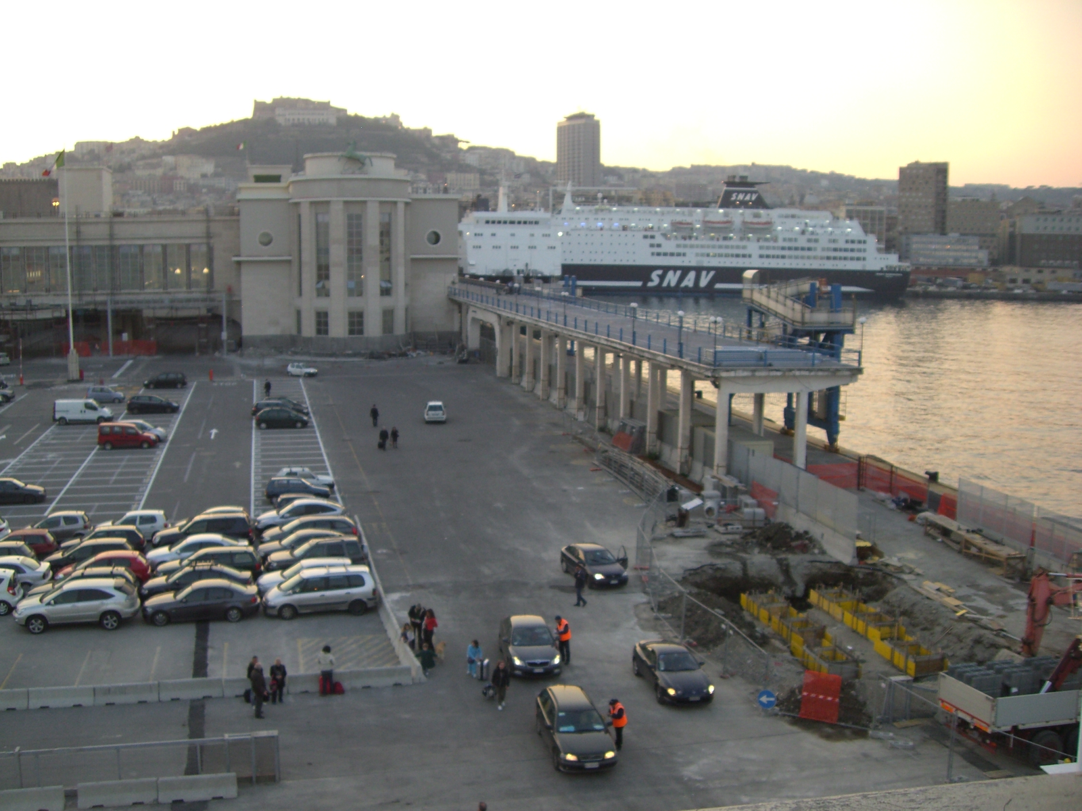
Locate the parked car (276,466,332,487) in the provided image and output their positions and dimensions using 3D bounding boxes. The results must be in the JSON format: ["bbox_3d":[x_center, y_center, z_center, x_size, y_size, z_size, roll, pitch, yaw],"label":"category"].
[{"bbox_3d":[-13.910,4.333,69.264,3.600,1.400,1.580,-2,8,-15],"label":"parked car"}]

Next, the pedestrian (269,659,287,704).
[{"bbox_3d":[-8.665,9.022,39.071,0.520,1.600,0.360,0,8,-6],"label":"pedestrian"}]

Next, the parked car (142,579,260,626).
[{"bbox_3d":[-13.415,7.703,47.063,4.520,1.430,1.810,-1,8,-10],"label":"parked car"}]

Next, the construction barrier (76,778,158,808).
[{"bbox_3d":[-11.187,10.257,31.461,2.000,0.590,0.420,-1,8,-10],"label":"construction barrier"}]

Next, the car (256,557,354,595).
[{"bbox_3d":[-9.902,7.344,50.465,4.150,1.450,1.700,-1,8,-13],"label":"car"}]

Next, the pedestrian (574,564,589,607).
[{"bbox_3d":[1.620,7.283,48.109,0.540,1.738,0.470,-3,8,-22],"label":"pedestrian"}]

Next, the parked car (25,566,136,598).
[{"bbox_3d":[-18.650,7.458,48.320,4.350,1.470,1.740,-1,8,-12],"label":"parked car"}]

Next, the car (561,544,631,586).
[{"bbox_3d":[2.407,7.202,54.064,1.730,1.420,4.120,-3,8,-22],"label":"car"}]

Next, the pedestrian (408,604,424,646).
[{"bbox_3d":[-4.480,7.993,42.849,0.620,1.733,0.430,-1,8,-6],"label":"pedestrian"}]

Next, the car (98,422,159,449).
[{"bbox_3d":[-30.239,2.152,86.967,4.050,1.820,1.670,-1,8,-15],"label":"car"}]

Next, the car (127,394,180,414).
[{"bbox_3d":[-34.256,-0.166,104.982,4.400,1.470,1.760,-2,8,-17],"label":"car"}]

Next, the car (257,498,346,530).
[{"bbox_3d":[-12.533,5.728,61.784,4.500,1.450,1.770,-1,8,-13],"label":"car"}]

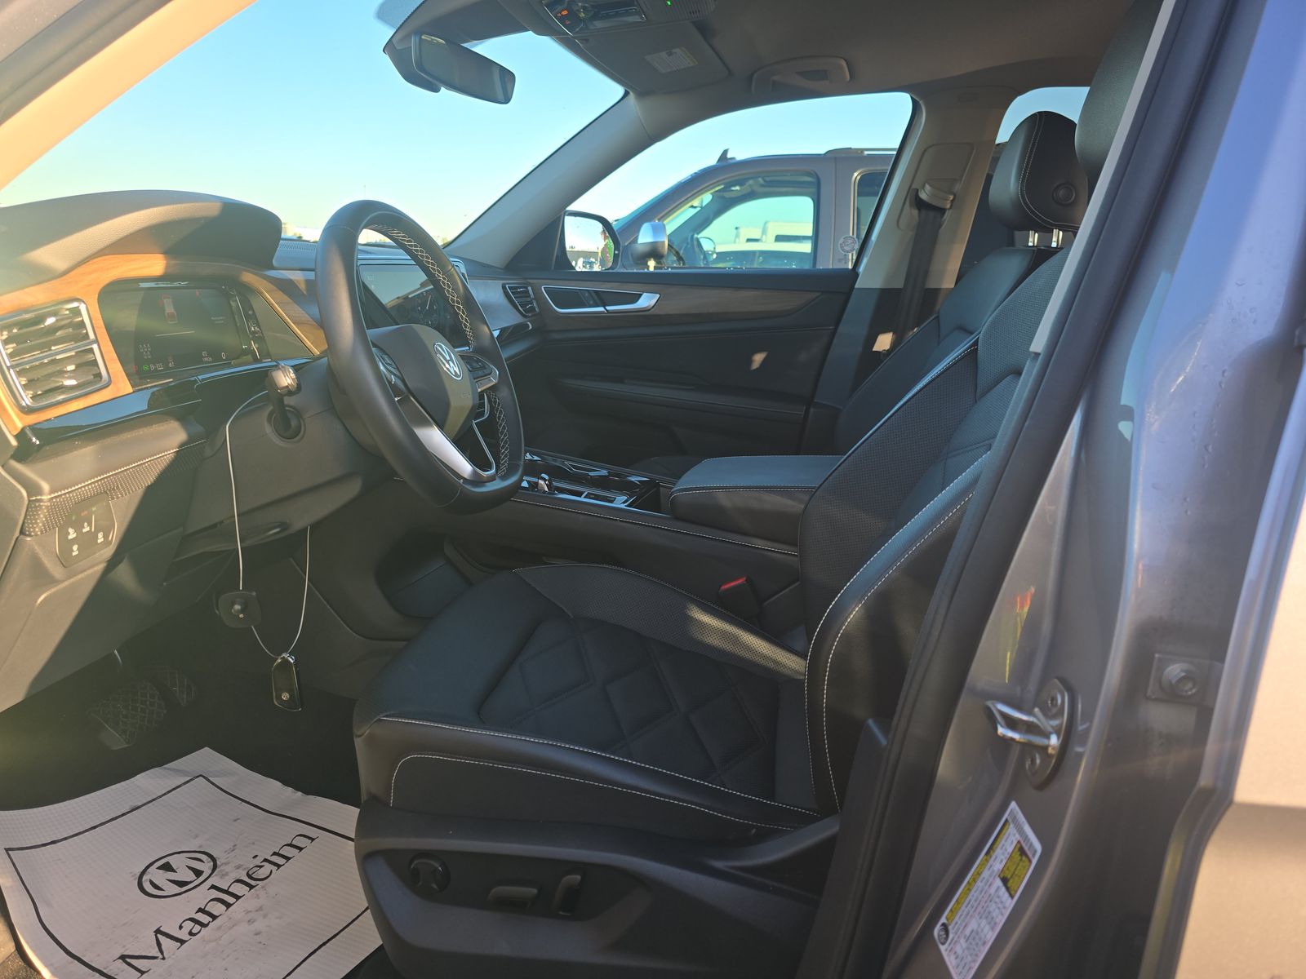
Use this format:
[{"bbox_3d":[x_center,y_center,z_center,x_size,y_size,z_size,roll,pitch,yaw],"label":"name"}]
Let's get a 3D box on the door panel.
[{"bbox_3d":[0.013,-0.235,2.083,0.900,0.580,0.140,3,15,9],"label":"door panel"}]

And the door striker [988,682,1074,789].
[{"bbox_3d":[0.219,0.139,0.503,0.042,0.068,0.036,3,15,9],"label":"door striker"}]

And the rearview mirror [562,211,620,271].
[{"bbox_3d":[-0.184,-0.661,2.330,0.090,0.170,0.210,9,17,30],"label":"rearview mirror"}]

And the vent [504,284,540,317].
[{"bbox_3d":[-0.301,-0.443,2.028,0.040,0.078,0.125,-8,13,12],"label":"vent"}]

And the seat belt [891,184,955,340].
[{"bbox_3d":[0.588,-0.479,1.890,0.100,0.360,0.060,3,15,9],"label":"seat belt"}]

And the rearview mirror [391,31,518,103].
[{"bbox_3d":[-0.288,-0.616,1.281,0.050,0.058,0.235,9,17,28],"label":"rearview mirror"}]

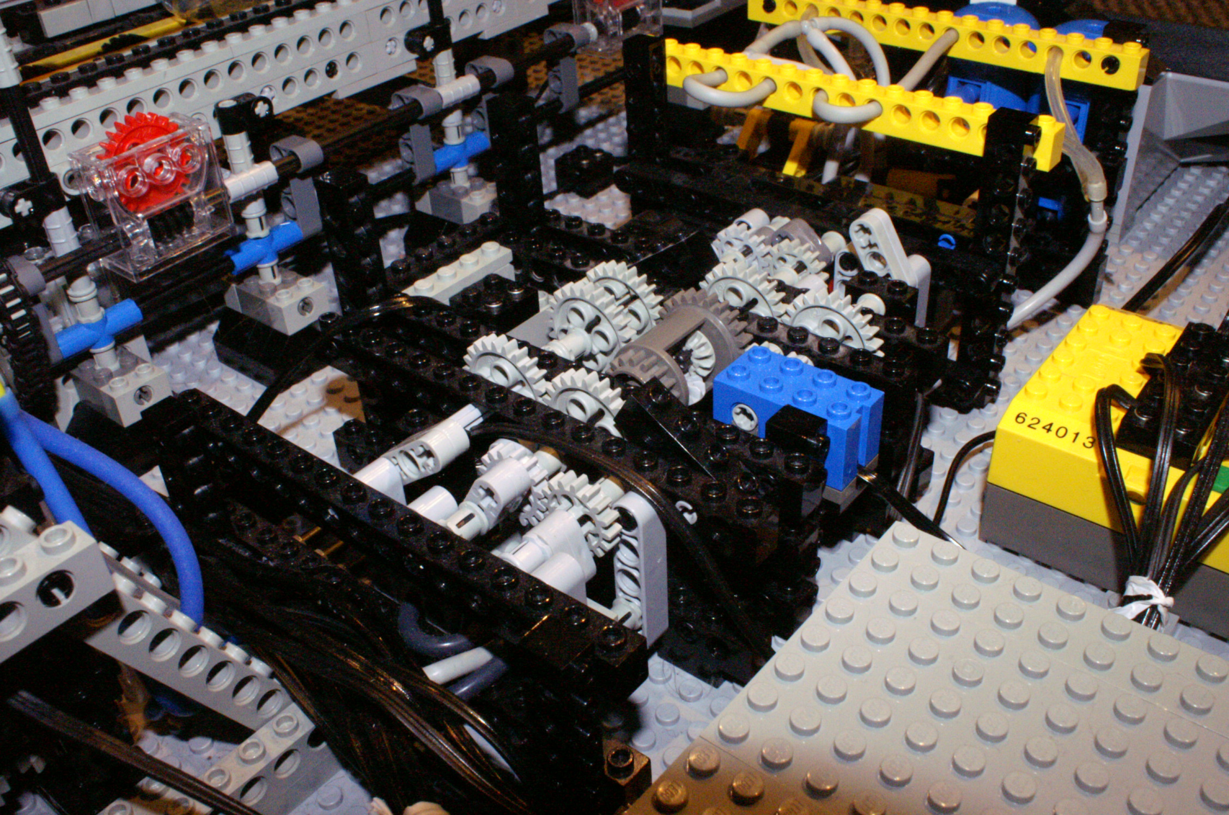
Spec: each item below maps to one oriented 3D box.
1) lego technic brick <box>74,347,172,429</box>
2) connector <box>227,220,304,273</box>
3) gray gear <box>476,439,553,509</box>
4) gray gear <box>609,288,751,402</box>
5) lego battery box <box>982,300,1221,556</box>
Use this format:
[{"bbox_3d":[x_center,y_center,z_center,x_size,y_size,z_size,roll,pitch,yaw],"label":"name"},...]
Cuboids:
[{"bbox_3d":[-0.138,-0.007,0.314,0.024,0.011,0.016,23,43,32],"label":"lego technic brick"},{"bbox_3d":[-0.104,-0.047,0.336,0.008,0.009,0.025,23,43,32],"label":"connector"},{"bbox_3d":[-0.019,0.015,0.224,0.017,0.017,0.006,23,43,31],"label":"gray gear"},{"bbox_3d":[0.013,-0.009,0.255,0.025,0.025,0.032,23,43,31],"label":"gray gear"},{"bbox_3d":[0.134,0.015,0.253,0.082,0.040,0.056,23,43,32],"label":"lego battery box"}]

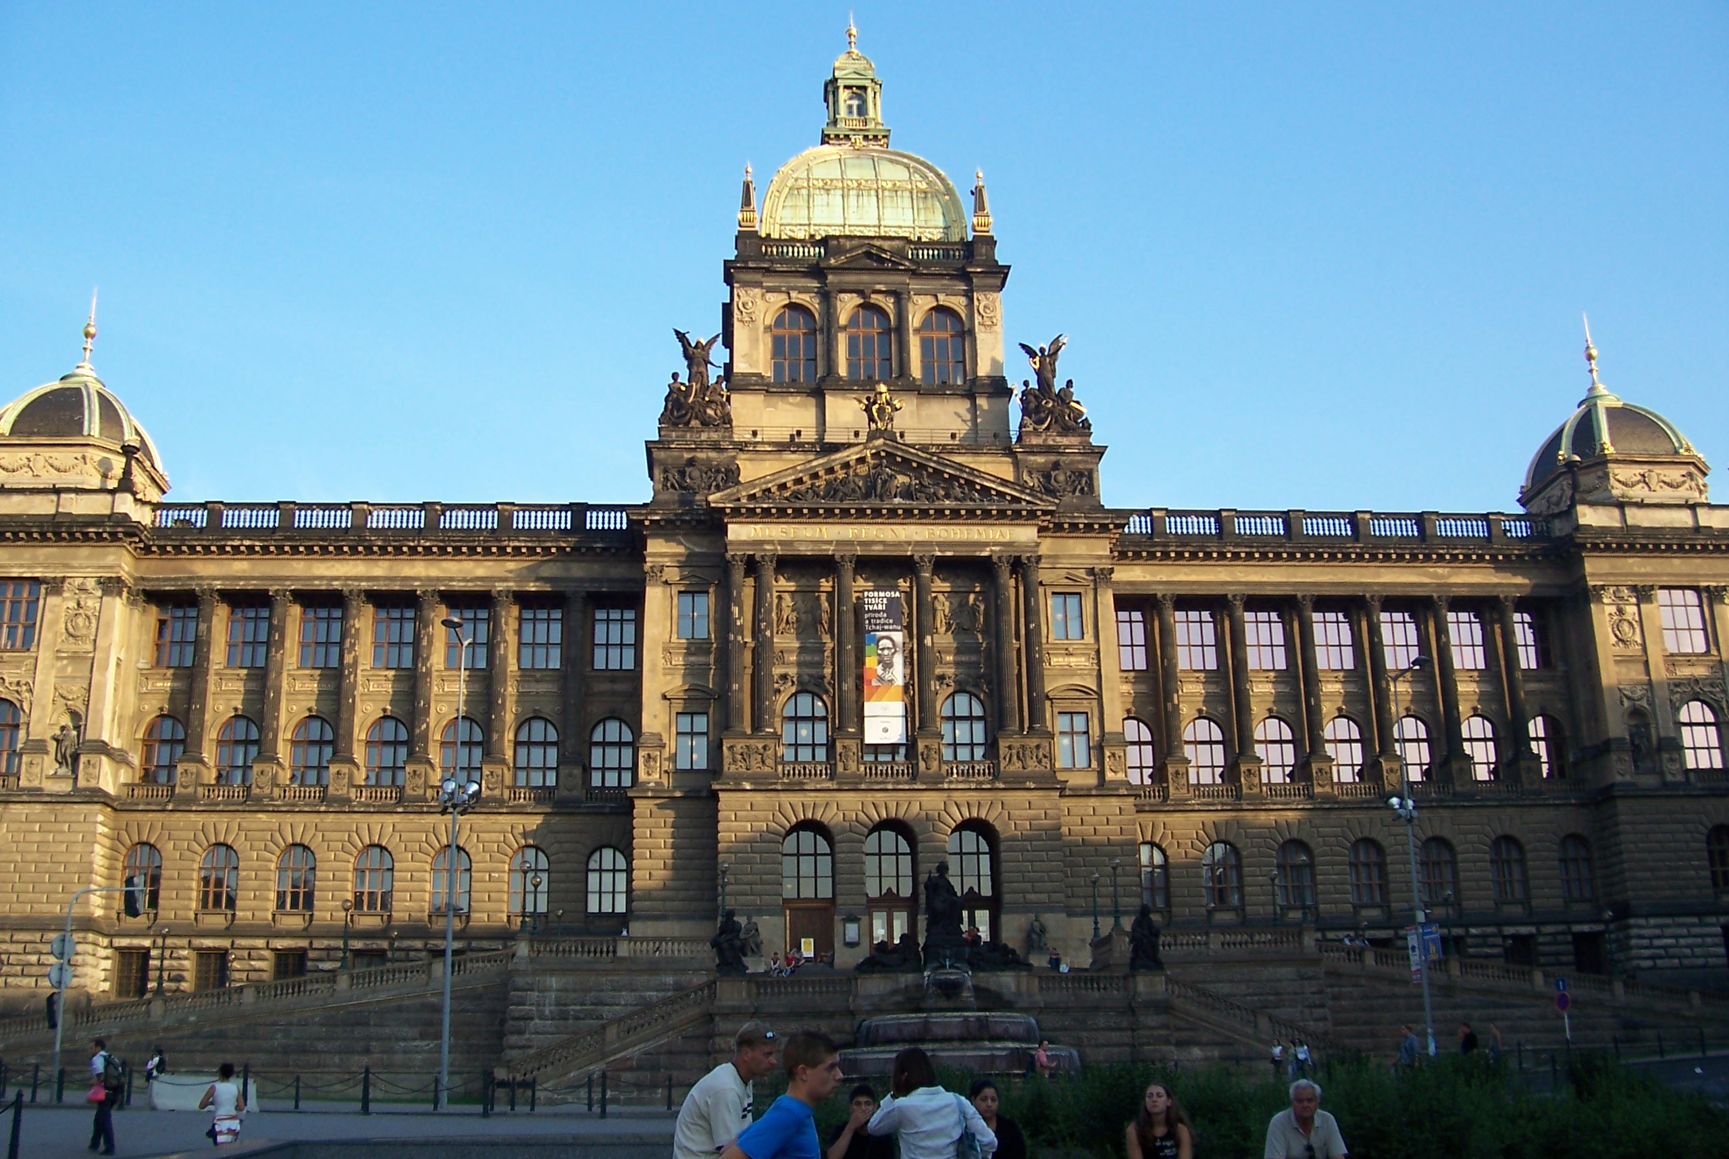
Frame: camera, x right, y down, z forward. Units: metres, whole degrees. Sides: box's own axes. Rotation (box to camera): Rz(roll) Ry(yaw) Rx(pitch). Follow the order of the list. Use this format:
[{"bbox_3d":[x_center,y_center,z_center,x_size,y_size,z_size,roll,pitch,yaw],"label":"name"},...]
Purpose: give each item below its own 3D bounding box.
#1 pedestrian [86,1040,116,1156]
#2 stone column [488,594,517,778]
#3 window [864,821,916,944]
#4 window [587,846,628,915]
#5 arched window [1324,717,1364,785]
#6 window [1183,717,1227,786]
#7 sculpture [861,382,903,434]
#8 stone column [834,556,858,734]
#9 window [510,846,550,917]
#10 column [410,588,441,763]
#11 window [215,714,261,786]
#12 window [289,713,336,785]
[{"bbox_3d":[-11.963,8.129,26.725,0.550,1.740,0.500,2,-15,-11],"label":"pedestrian"},{"bbox_3d":[-19.430,5.460,90.993,1.215,10.351,1.200,0,-16,-4],"label":"stone column"},{"bbox_3d":[1.284,15.043,83.135,2.600,6.300,0.450,0,-16,-4],"label":"window"},{"bbox_3d":[-13.157,15.401,87.034,2.200,3.600,0.400,0,-16,-4],"label":"window"},{"bbox_3d":[26.567,9.295,93.858,2.300,3.900,0.400,0,-16,-4],"label":"arched window"},{"bbox_3d":[18.907,9.537,94.142,2.284,3.782,0.350,0,-16,-4],"label":"window"},{"bbox_3d":[0.908,-8.908,88.859,2.300,2.850,0.900,0,-16,-4],"label":"sculpture"},{"bbox_3d":[-0.855,3.177,85.891,1.115,9.413,1.120,0,-16,-4],"label":"stone column"},{"bbox_3d":[-17.064,15.379,86.549,1.790,3.630,0.400,0,-15,-4],"label":"window"},{"bbox_3d":[-24.249,5.343,93.504,1.100,9.972,1.100,0,-15,-4],"label":"column"},{"bbox_3d":[-32.870,8.947,88.994,1.950,3.700,0.400,0,-15,-4],"label":"window"},{"bbox_3d":[-29.168,8.977,89.735,2.350,3.900,0.400,0,-16,-4],"label":"window"}]

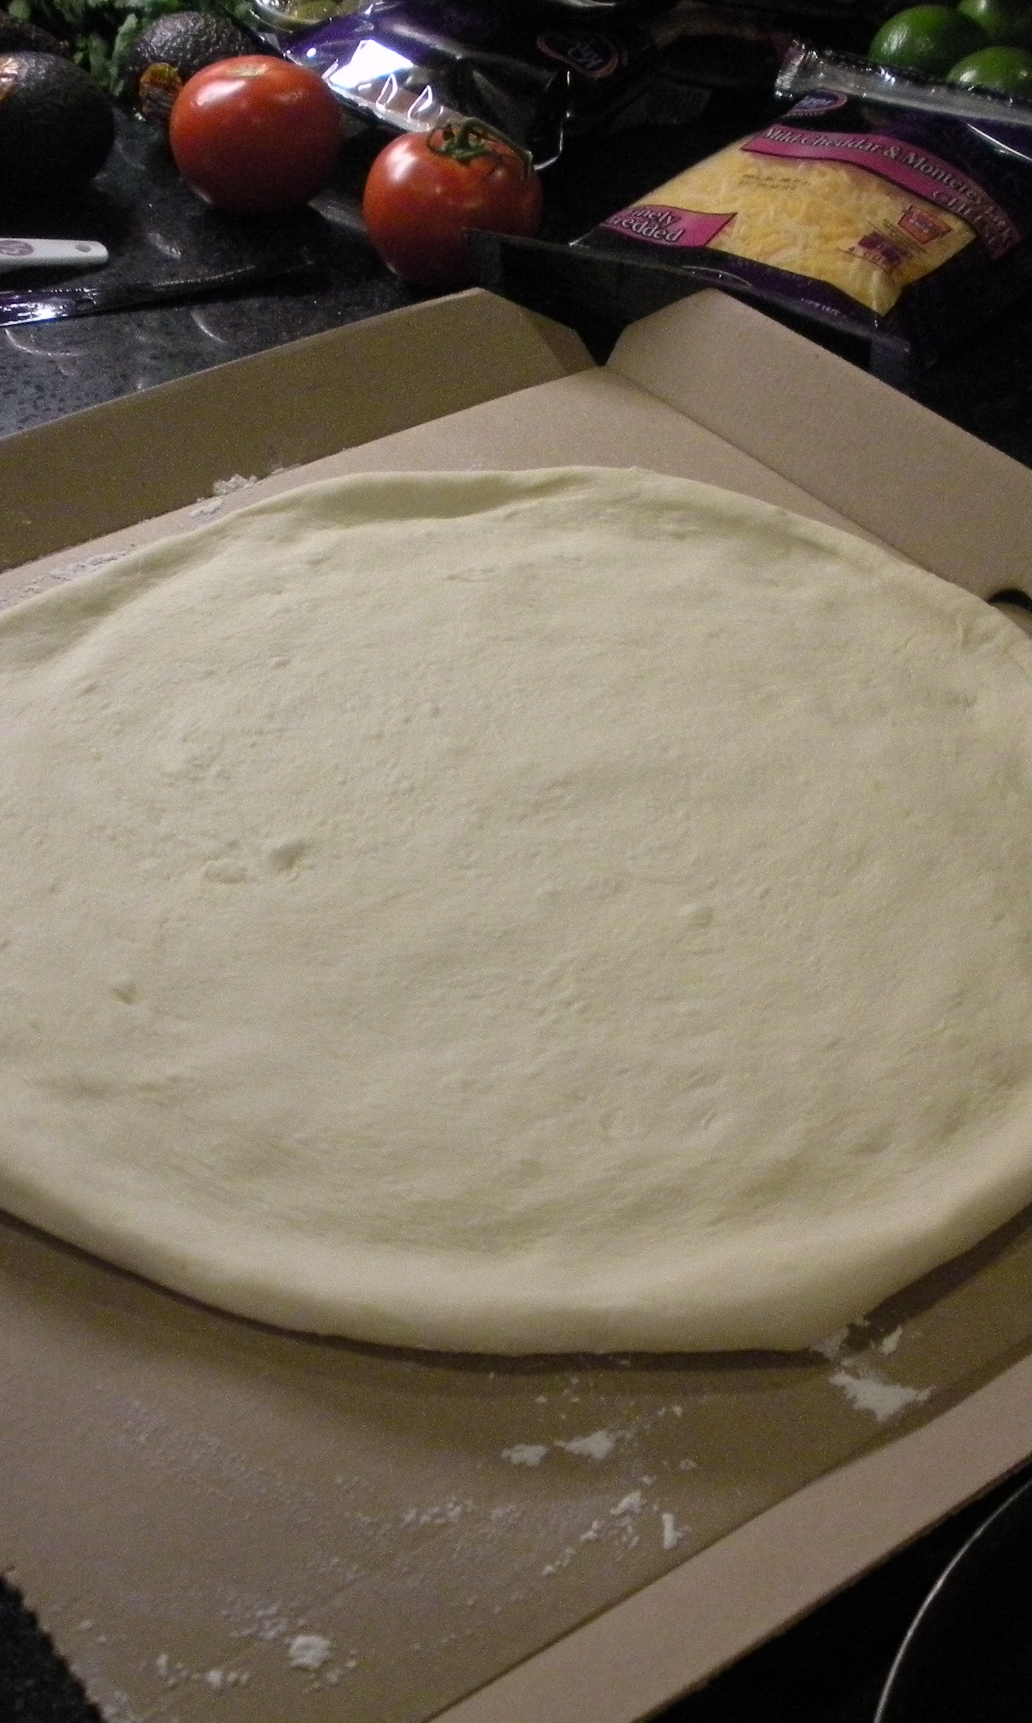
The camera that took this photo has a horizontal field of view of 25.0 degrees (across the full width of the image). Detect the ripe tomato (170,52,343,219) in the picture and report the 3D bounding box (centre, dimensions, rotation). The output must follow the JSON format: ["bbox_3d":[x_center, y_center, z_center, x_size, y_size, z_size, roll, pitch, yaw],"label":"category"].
[{"bbox_3d":[-0.106,-0.295,0.943,0.070,0.060,0.070,1,41,0],"label":"ripe tomato"}]

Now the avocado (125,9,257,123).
[{"bbox_3d":[-0.136,-0.333,0.991,0.055,0.055,0.067,-20,45,-22],"label":"avocado"}]

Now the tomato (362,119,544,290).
[{"bbox_3d":[-0.024,-0.254,0.896,0.070,0.060,0.070,1,41,0],"label":"tomato"}]

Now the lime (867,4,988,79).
[{"bbox_3d":[0.182,-0.349,1.020,0.052,0.049,0.052,1,41,0],"label":"lime"}]

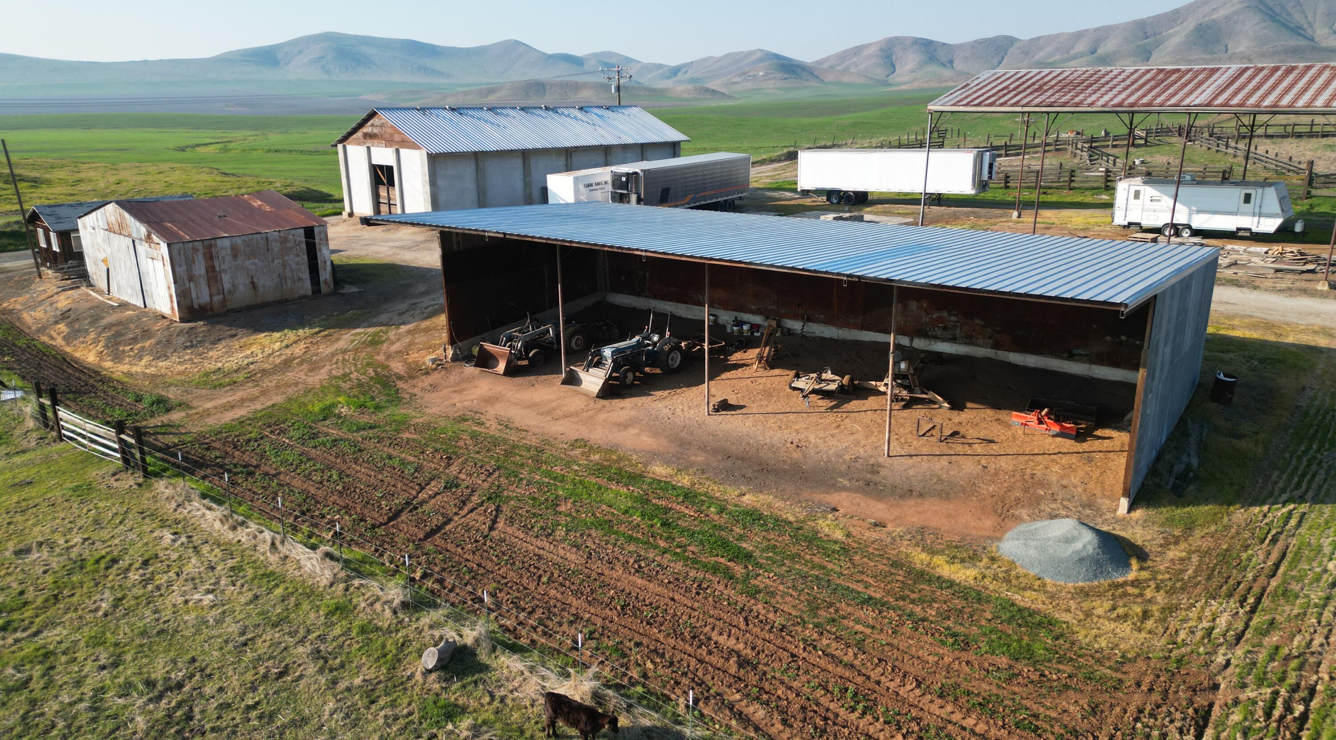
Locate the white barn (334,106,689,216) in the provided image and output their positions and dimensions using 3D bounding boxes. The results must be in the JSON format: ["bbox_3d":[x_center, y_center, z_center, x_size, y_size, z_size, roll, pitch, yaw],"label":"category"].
[{"bbox_3d":[-11.311,-16.656,72.910,12.711,7.757,25.408,14,22,41],"label":"white barn"}]

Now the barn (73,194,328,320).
[{"bbox_3d":[-22.559,-6.125,45.012,11.627,4.632,7.189,14,22,41],"label":"barn"}]

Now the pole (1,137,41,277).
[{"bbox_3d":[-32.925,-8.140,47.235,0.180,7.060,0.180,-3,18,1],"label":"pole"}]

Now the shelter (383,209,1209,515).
[{"bbox_3d":[2.986,-2.004,30.722,24.473,5.737,12.706,12,20,35],"label":"shelter"}]

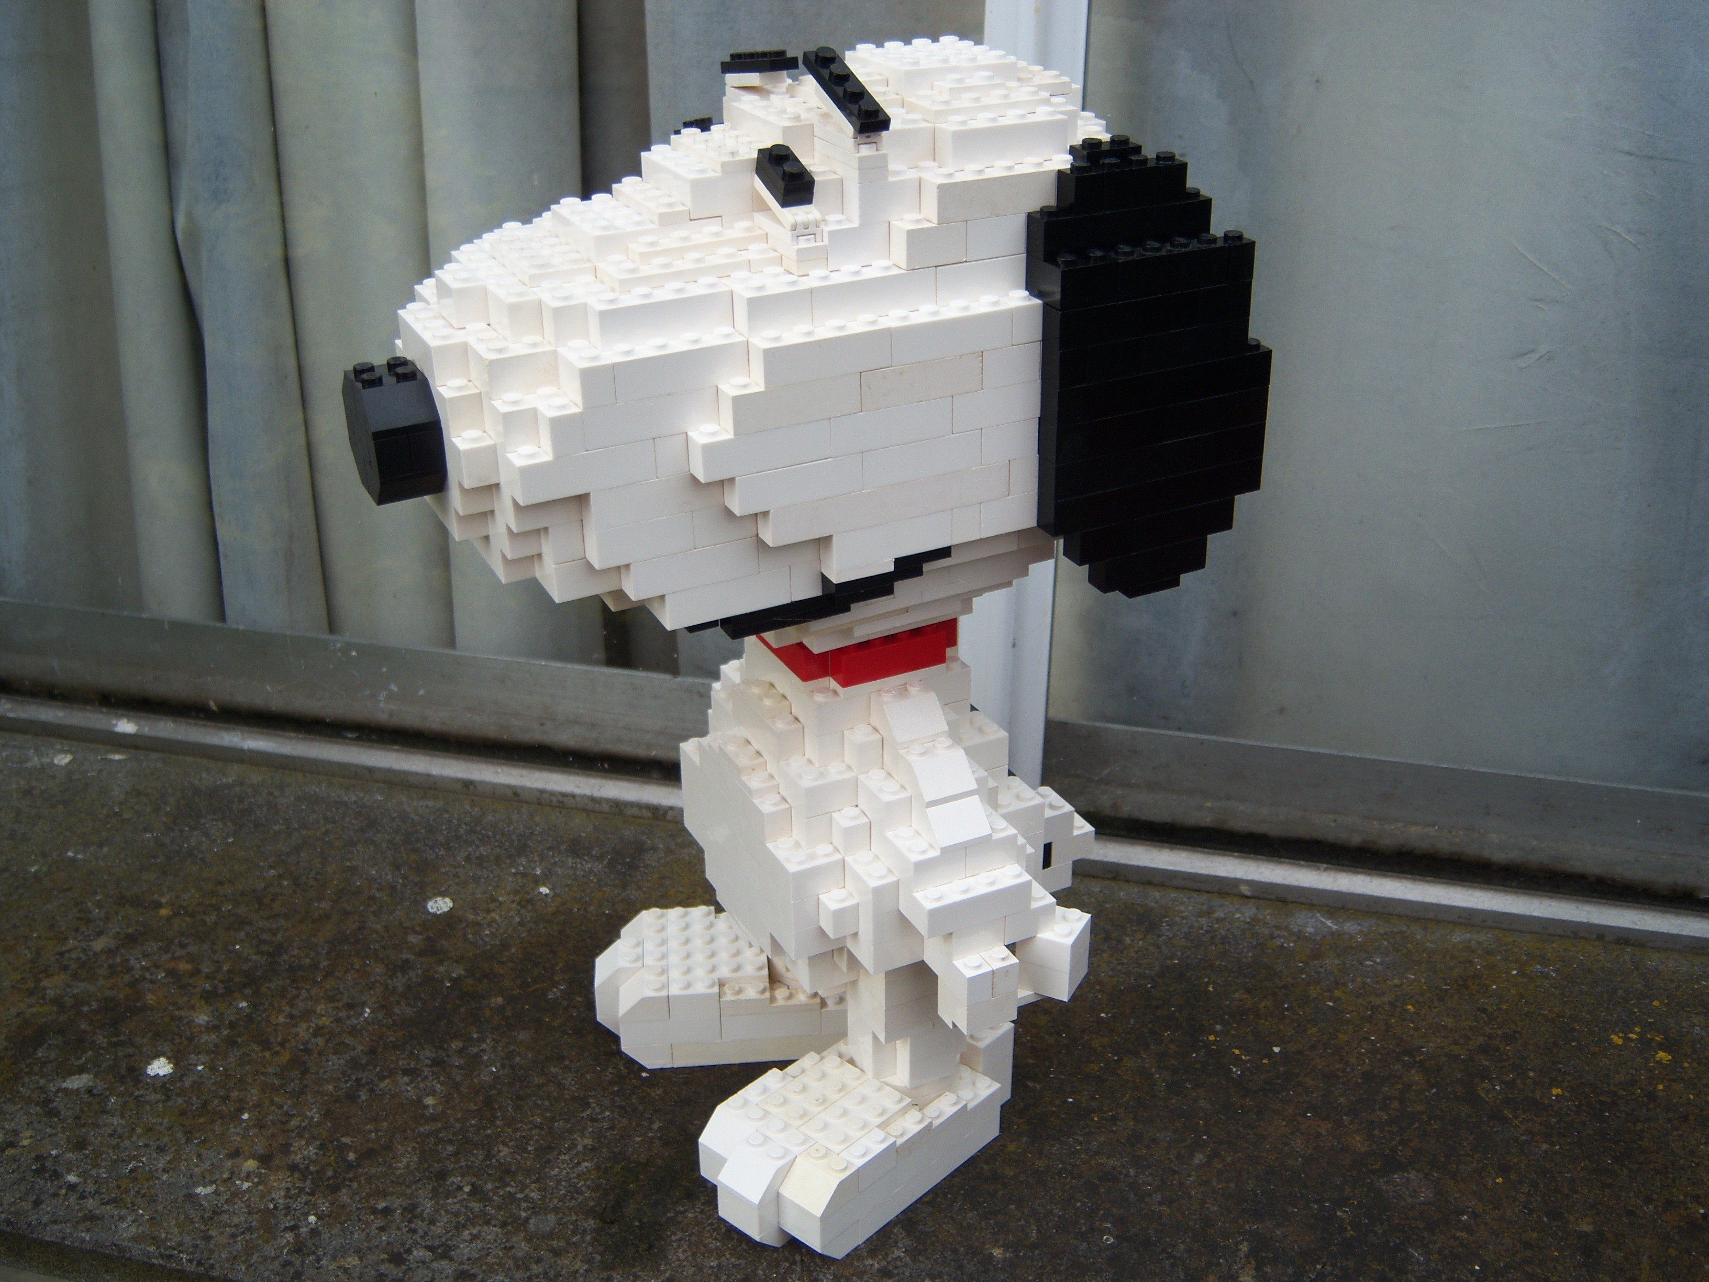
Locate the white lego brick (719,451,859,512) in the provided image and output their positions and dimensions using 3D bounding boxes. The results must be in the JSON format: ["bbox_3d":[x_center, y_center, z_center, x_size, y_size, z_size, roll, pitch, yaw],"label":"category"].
[{"bbox_3d":[-0.014,-0.039,0.414,0.032,0.011,0.008,-14,29,-23],"label":"white lego brick"}]

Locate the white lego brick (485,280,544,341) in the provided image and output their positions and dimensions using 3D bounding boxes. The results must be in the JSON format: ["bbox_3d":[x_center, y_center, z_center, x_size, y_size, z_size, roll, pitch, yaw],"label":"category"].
[{"bbox_3d":[-0.077,-0.076,0.406,0.008,0.011,0.016,-14,29,-23],"label":"white lego brick"}]

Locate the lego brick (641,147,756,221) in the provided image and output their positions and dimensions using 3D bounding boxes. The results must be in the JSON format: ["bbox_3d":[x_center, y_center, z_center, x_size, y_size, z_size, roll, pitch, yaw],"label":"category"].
[{"bbox_3d":[-0.038,-0.112,0.430,0.016,0.011,0.032,-14,29,-23],"label":"lego brick"}]

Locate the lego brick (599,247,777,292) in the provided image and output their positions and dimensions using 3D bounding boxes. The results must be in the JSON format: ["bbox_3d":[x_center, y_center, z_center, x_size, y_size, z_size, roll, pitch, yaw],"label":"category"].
[{"bbox_3d":[-0.039,-0.086,0.410,0.037,0.005,0.016,-14,29,-23],"label":"lego brick"}]

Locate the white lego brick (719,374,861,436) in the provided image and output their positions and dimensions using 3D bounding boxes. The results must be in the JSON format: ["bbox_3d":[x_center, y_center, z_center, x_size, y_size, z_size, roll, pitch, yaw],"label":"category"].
[{"bbox_3d":[-0.015,-0.056,0.405,0.032,0.011,0.010,-14,29,-23],"label":"white lego brick"}]

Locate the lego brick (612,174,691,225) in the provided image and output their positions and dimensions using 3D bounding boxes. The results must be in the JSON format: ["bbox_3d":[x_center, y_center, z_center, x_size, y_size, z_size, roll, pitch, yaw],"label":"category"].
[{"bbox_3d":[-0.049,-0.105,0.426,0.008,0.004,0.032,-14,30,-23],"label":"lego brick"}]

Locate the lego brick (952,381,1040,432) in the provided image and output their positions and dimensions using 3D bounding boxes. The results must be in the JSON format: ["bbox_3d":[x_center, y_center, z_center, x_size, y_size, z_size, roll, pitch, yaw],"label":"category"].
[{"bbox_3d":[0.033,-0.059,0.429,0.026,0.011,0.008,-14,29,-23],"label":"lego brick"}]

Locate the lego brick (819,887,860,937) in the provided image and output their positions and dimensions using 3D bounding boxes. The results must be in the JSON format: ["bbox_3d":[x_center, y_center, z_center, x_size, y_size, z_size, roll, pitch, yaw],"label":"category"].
[{"bbox_3d":[-0.004,0.073,0.484,0.008,0.011,0.010,-14,29,-23],"label":"lego brick"}]

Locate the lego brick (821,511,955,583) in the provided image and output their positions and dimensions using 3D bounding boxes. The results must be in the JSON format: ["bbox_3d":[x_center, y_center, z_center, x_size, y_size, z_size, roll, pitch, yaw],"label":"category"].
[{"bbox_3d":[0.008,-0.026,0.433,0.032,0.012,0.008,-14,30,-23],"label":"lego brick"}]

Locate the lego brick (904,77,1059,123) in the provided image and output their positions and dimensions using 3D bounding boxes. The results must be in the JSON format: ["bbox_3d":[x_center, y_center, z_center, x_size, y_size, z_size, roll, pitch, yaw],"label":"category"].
[{"bbox_3d":[0.029,-0.129,0.427,0.032,0.005,0.016,-14,29,-23],"label":"lego brick"}]

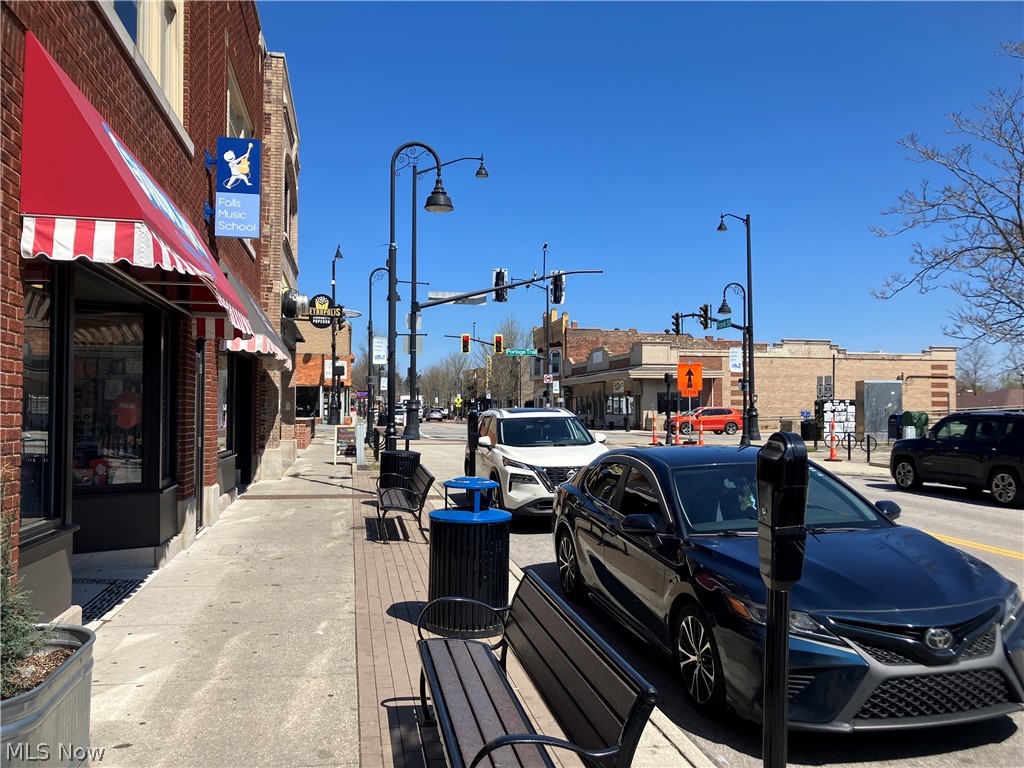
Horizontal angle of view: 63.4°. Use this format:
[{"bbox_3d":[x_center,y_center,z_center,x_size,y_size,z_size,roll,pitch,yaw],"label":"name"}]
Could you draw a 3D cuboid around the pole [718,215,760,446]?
[{"bbox_3d":[11.078,-2.861,39.974,0.600,11.000,2.900,0,-1,-11],"label":"pole"}]

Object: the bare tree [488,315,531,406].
[{"bbox_3d":[-0.281,-1.771,93.105,4.900,12.000,4.900,0,-1,0],"label":"bare tree"}]

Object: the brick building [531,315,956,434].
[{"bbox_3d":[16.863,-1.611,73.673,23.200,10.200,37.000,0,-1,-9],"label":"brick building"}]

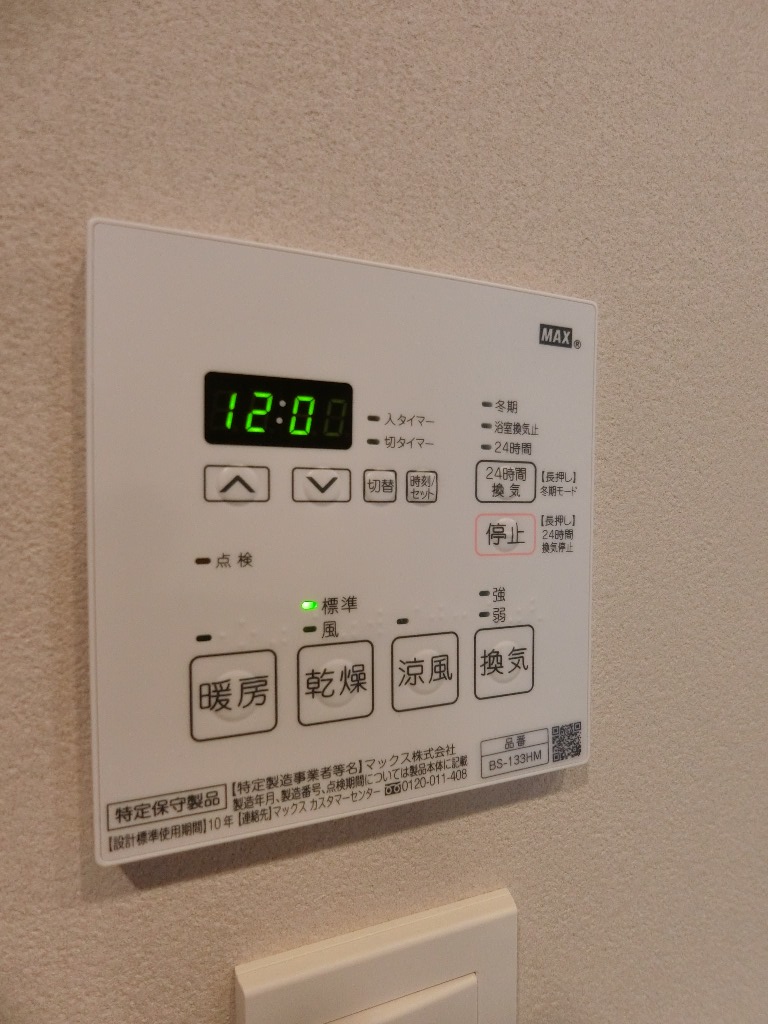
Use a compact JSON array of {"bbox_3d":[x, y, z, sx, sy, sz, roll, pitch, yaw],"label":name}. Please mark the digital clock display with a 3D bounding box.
[{"bbox_3d":[-0.021,-0.020,0.116,0.030,0.014,0.004,0,2,-22],"label":"digital clock display"}]

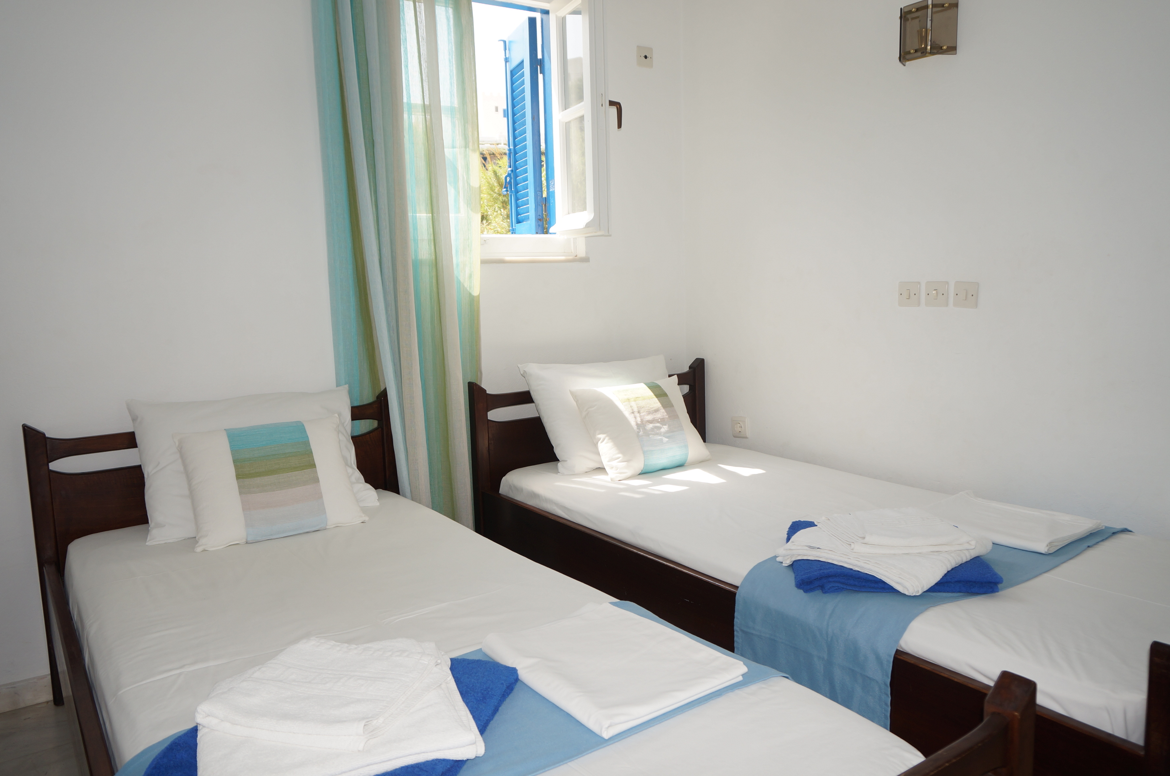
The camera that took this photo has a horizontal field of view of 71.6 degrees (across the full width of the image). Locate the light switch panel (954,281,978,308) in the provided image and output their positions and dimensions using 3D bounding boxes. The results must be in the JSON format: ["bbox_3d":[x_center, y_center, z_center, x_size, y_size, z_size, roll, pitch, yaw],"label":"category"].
[{"bbox_3d":[1.143,-0.279,2.433,0.011,0.078,0.075,-7,13,-36],"label":"light switch panel"}]

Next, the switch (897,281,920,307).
[{"bbox_3d":[1.032,-0.299,2.582,0.011,0.078,0.075,-7,9,-36],"label":"switch"}]

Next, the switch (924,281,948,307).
[{"bbox_3d":[1.088,-0.290,2.507,0.011,0.078,0.075,-7,9,-36],"label":"switch"}]

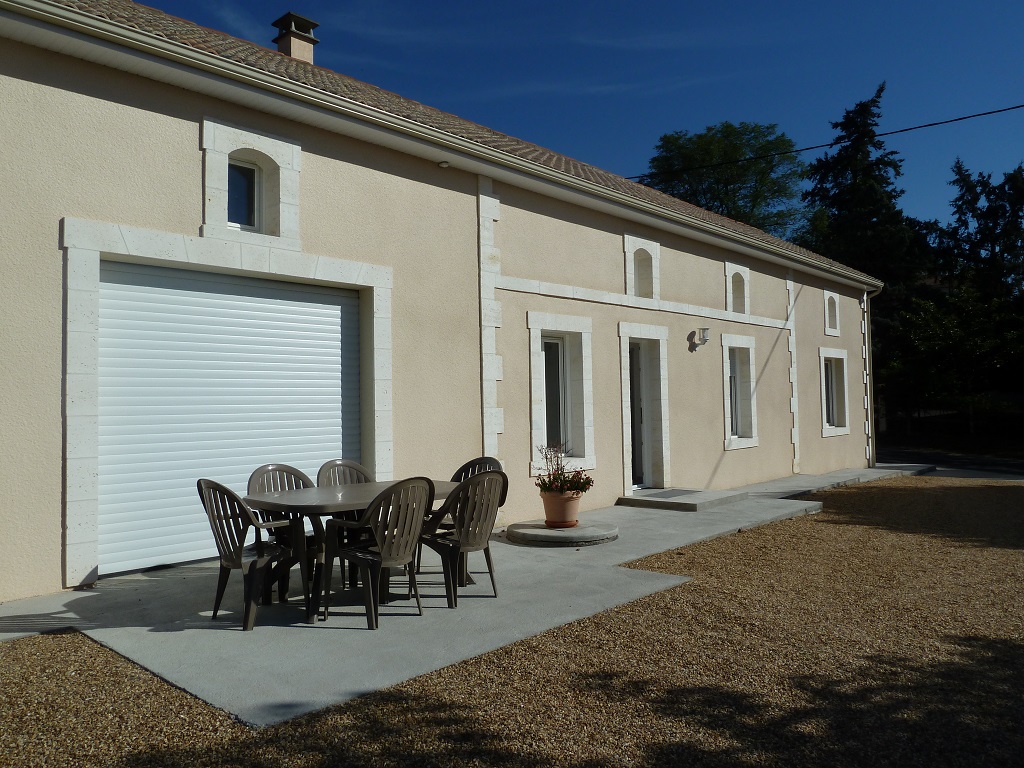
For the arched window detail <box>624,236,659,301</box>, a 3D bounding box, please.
[{"bbox_3d":[1.859,-1.702,11.024,0.882,0.869,0.250,1,-3,-45],"label":"arched window detail"}]

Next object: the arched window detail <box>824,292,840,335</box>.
[{"bbox_3d":[6.771,-1.486,15.910,0.806,0.932,0.250,1,-3,-45],"label":"arched window detail"}]

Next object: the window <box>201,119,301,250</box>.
[{"bbox_3d":[-2.426,-1.752,6.775,0.932,1.014,0.280,1,-3,-45],"label":"window"}]

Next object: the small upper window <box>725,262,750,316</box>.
[{"bbox_3d":[3.875,-1.648,13.031,0.825,0.838,0.250,1,-3,-45],"label":"small upper window"}]

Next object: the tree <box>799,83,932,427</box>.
[{"bbox_3d":[16.299,-5.747,34.000,6.200,16.200,6.200,1,-3,-45],"label":"tree"}]

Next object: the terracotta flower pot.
[{"bbox_3d":[0.512,1.284,7.628,0.430,0.345,0.430,-1,-2,0],"label":"terracotta flower pot"}]

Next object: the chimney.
[{"bbox_3d":[-3.275,-5.152,11.240,0.490,0.680,0.520,1,-3,-45],"label":"chimney"}]

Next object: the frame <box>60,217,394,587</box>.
[{"bbox_3d":[-2.382,0.158,6.710,3.024,2.797,0.270,1,-3,-45],"label":"frame"}]

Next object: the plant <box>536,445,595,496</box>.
[{"bbox_3d":[0.525,0.887,7.663,0.600,0.510,0.580,-1,-2,0],"label":"plant"}]

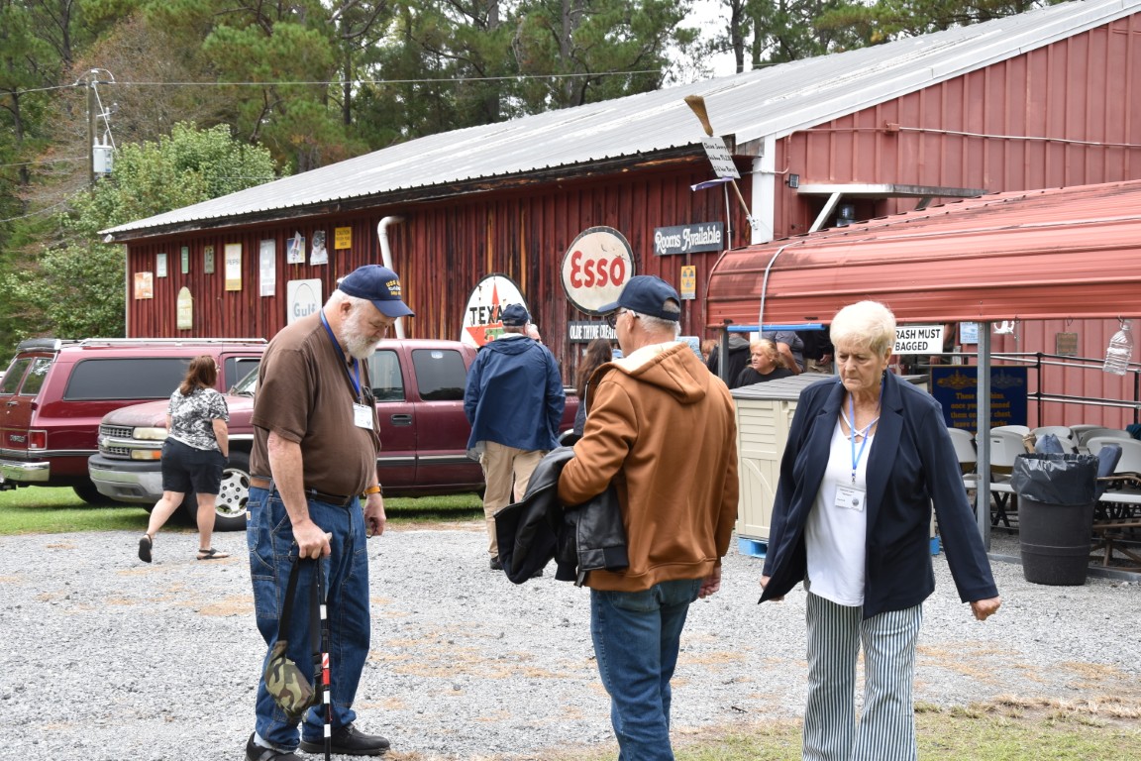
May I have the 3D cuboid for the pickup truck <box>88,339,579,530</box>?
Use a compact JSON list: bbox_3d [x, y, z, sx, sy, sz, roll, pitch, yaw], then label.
[{"bbox_3d":[-1.790,0.460,17.900,5.750,1.790,2.000,0,1,-28],"label":"pickup truck"}]

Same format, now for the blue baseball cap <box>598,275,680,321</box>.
[{"bbox_3d":[0.227,-0.270,5.970,0.275,0.150,0.185,1,1,38],"label":"blue baseball cap"}]

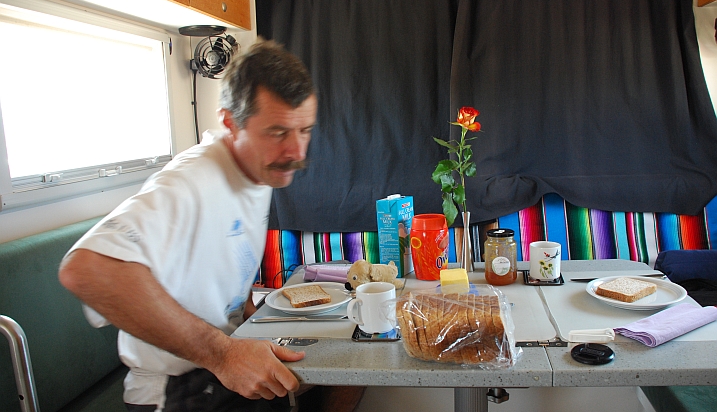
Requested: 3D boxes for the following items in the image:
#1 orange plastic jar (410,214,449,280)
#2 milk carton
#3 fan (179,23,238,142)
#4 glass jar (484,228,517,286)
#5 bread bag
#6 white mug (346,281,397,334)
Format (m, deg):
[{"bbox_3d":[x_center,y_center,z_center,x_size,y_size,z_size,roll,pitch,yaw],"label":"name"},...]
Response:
[{"bbox_3d":[0.187,0.106,1.402,0.092,0.154,0.092,-3,9,0],"label":"orange plastic jar"},{"bbox_3d":[0.101,0.078,1.434,0.069,0.208,0.071,4,11,35],"label":"milk carton"},{"bbox_3d":[-0.540,-0.440,1.950,0.205,0.420,0.150,-5,10,-11],"label":"fan"},{"bbox_3d":[0.353,0.125,1.332,0.076,0.124,0.076,0,10,14],"label":"glass jar"},{"bbox_3d":[0.176,0.210,0.961,0.198,0.094,0.114,-1,10,9],"label":"bread bag"},{"bbox_3d":[0.025,0.204,1.072,0.106,0.083,0.078,-9,11,-34],"label":"white mug"}]

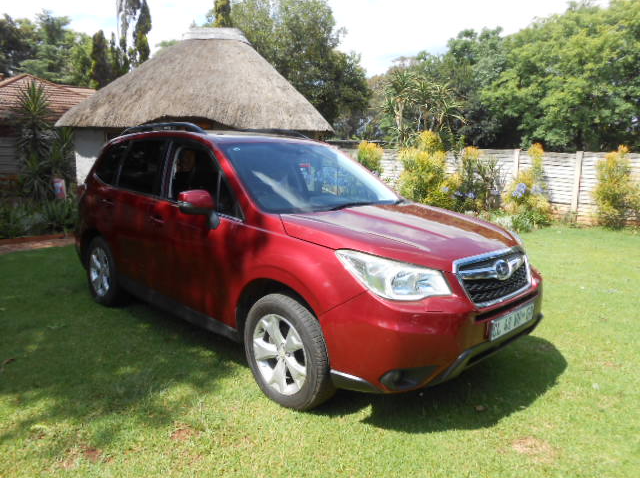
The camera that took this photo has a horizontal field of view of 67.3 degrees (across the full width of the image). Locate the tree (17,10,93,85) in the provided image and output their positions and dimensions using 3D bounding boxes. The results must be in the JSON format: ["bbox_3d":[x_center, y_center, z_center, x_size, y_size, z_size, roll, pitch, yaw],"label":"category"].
[{"bbox_3d":[-15.058,-8.098,27.728,4.800,9.700,4.800,2,9,0],"label":"tree"}]

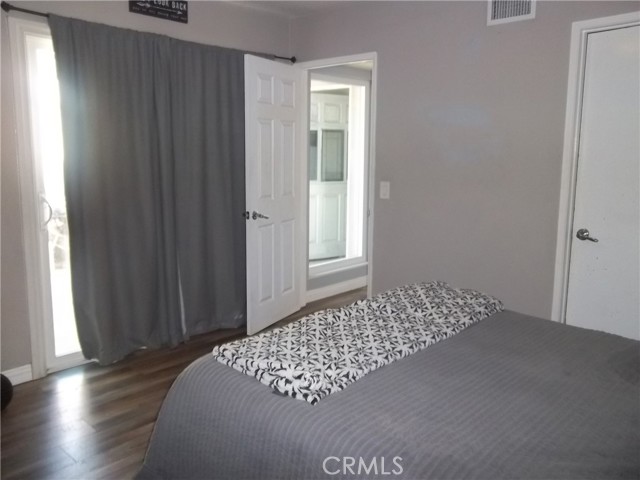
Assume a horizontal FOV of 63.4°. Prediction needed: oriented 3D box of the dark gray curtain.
[{"bbox_3d":[-0.960,-0.306,3.626,0.125,2.100,1.620,8,12,43],"label":"dark gray curtain"}]

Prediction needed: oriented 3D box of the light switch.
[{"bbox_3d":[0.481,-0.368,3.826,0.080,0.123,0.012,8,12,43],"label":"light switch"}]

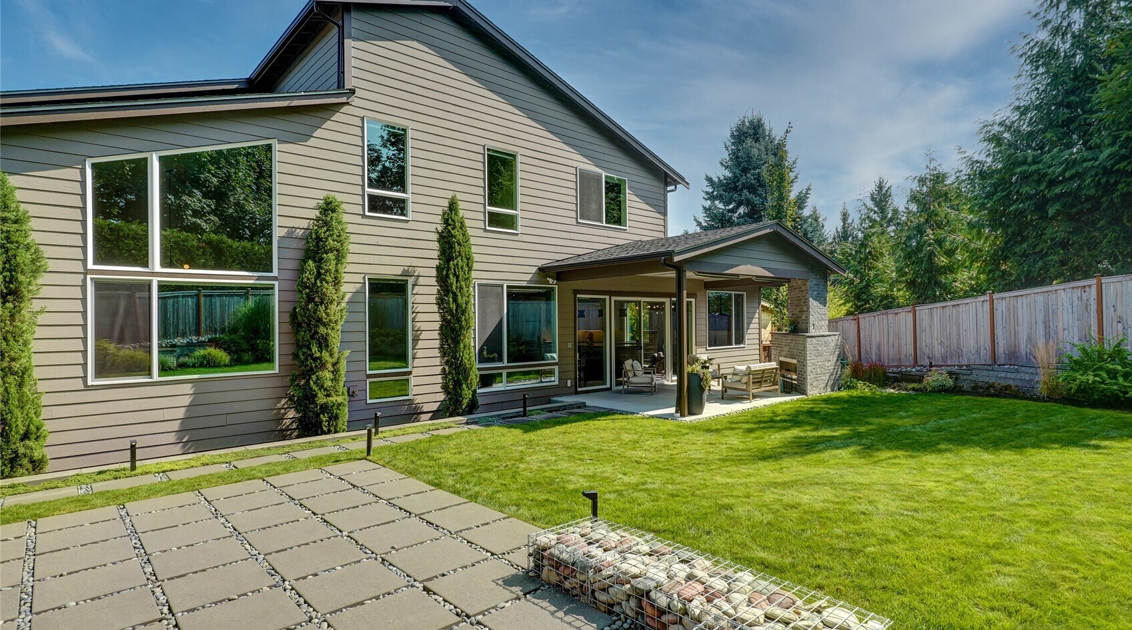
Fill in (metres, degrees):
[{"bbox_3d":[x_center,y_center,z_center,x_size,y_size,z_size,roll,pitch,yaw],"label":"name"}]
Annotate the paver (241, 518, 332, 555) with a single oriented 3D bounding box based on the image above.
[{"bbox_3d":[-2.456,1.987,5.036,0.605,0.050,0.605,0,-2,-42],"label":"paver"}]

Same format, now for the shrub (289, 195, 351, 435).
[{"bbox_3d":[-4.073,0.037,9.421,0.950,4.024,0.920,0,0,-42],"label":"shrub"}]

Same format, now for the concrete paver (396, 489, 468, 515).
[{"bbox_3d":[-1.439,1.989,5.950,0.606,0.050,0.606,0,-2,-42],"label":"concrete paver"}]

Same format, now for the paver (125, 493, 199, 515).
[{"bbox_3d":[-4.316,2.039,6.067,0.606,0.050,0.606,0,-2,-42],"label":"paver"}]

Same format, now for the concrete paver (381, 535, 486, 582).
[{"bbox_3d":[-1.031,1.951,4.493,0.605,0.050,0.605,0,-2,-42],"label":"concrete paver"}]

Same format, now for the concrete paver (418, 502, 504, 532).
[{"bbox_3d":[-1.004,2.005,5.558,0.605,0.055,0.605,0,-1,-43],"label":"concrete paver"}]

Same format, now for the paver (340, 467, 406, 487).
[{"bbox_3d":[-2.385,2.047,7.061,0.605,0.055,0.605,0,-1,-43],"label":"paver"}]

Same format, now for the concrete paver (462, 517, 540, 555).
[{"bbox_3d":[-0.538,1.990,5.050,0.605,0.055,0.605,0,-1,-43],"label":"concrete paver"}]

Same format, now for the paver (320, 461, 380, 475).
[{"bbox_3d":[-2.807,2.044,7.446,0.606,0.050,0.606,0,-2,-42],"label":"paver"}]

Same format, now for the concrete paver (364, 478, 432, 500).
[{"bbox_3d":[-1.903,2.015,6.478,0.605,0.050,0.605,0,-2,-42],"label":"concrete paver"}]

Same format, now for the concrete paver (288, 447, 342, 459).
[{"bbox_3d":[-3.723,2.099,8.504,0.605,0.050,0.605,0,-2,-42],"label":"concrete paver"}]

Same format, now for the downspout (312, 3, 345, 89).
[{"bbox_3d":[-4.239,-4.685,10.049,0.520,1.468,0.100,0,-1,-42],"label":"downspout"}]

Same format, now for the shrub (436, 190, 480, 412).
[{"bbox_3d":[-2.169,-0.162,11.194,0.830,4.418,0.830,-1,0,0],"label":"shrub"}]

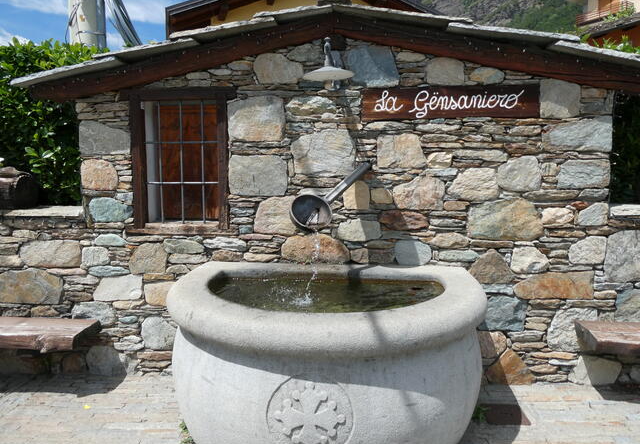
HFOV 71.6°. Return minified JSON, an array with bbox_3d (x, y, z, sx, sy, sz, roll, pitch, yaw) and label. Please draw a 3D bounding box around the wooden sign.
[{"bbox_3d":[0.930,-0.850,3.183,1.249,0.236,0.035,0,5,3],"label":"wooden sign"}]

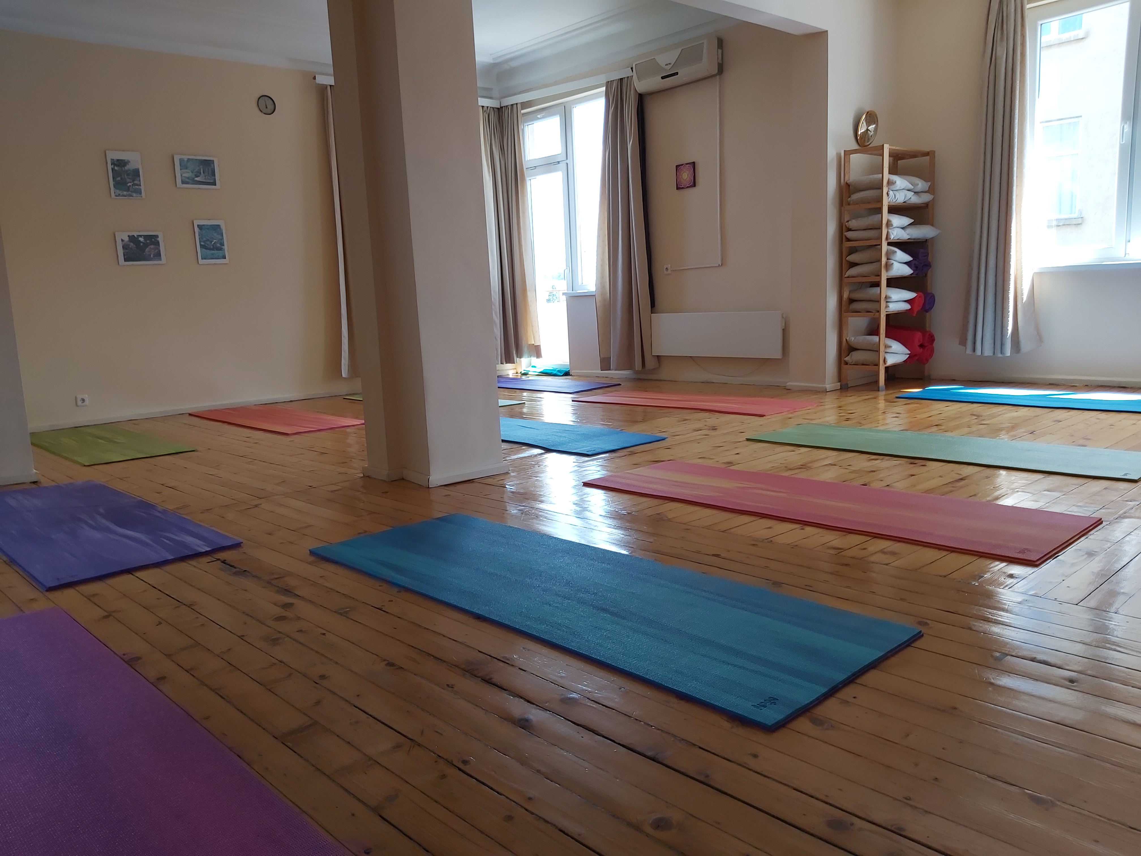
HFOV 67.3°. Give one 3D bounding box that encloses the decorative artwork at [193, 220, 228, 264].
[{"bbox_3d":[-3.041,-1.575,7.264,0.248,0.353,0.018,-10,11,-41],"label":"decorative artwork"}]

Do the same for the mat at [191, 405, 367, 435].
[{"bbox_3d":[-2.301,-0.074,6.635,0.607,0.012,1.830,-11,11,-42],"label":"mat"}]

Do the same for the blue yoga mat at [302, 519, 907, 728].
[{"bbox_3d":[-0.036,0.441,2.442,0.607,0.012,1.830,-10,11,-42],"label":"blue yoga mat"}]

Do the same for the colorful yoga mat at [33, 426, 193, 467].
[{"bbox_3d":[-3.124,0.103,5.704,0.607,0.012,1.830,-10,11,-41],"label":"colorful yoga mat"}]

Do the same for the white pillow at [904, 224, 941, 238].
[{"bbox_3d":[2.635,-1.527,6.714,0.370,0.120,0.370,-10,11,-40],"label":"white pillow"}]

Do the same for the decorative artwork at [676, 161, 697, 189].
[{"bbox_3d":[1.029,-2.239,7.625,0.020,0.211,0.218,-10,11,-39],"label":"decorative artwork"}]

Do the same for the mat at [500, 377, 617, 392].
[{"bbox_3d":[-0.357,-0.405,8.111,0.599,0.012,1.808,-10,11,-40],"label":"mat"}]

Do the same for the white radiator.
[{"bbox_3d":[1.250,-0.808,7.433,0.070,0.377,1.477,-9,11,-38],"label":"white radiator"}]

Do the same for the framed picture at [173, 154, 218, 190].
[{"bbox_3d":[-3.089,-2.115,7.097,0.351,0.253,0.018,-10,11,-41],"label":"framed picture"}]

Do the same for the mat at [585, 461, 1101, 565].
[{"bbox_3d":[0.884,0.269,3.205,0.597,0.014,1.803,-11,12,-42],"label":"mat"}]

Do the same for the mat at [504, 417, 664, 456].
[{"bbox_3d":[-0.277,0.030,5.175,0.597,0.014,1.803,-10,11,-41],"label":"mat"}]

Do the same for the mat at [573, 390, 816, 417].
[{"bbox_3d":[0.856,-0.189,6.391,0.607,0.012,1.830,-10,11,-42],"label":"mat"}]

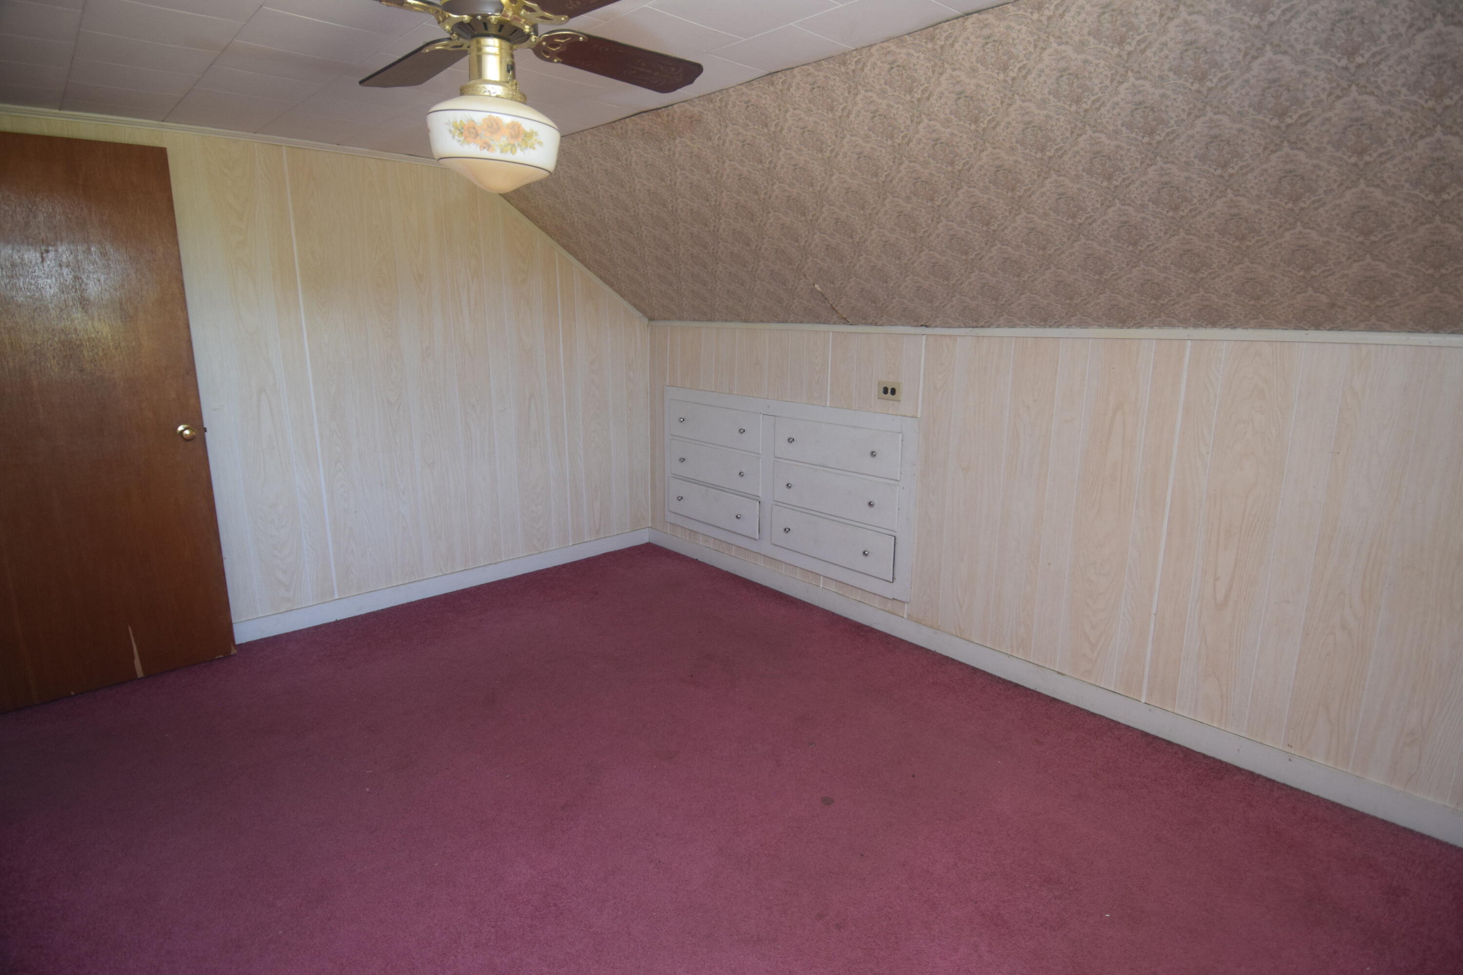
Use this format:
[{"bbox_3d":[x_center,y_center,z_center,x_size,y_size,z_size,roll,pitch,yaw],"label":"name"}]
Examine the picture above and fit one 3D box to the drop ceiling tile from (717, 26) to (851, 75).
[{"bbox_3d":[0.126,-1.157,1.922,0.236,0.018,0.305,-11,18,-43],"label":"drop ceiling tile"}]

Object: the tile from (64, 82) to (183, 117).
[{"bbox_3d":[-2.070,-1.335,2.485,0.305,0.018,0.305,-11,18,-43],"label":"tile"}]

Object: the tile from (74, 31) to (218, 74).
[{"bbox_3d":[-1.644,-1.222,2.051,0.305,0.018,0.305,-11,18,-43],"label":"tile"}]

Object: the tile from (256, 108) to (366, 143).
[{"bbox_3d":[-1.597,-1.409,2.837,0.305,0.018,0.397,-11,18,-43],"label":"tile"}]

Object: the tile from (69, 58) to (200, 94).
[{"bbox_3d":[-1.856,-1.279,2.268,0.305,0.018,0.305,-11,18,-43],"label":"tile"}]

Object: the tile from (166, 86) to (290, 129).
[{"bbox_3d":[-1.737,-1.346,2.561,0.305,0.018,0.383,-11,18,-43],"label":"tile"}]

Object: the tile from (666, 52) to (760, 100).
[{"bbox_3d":[-0.087,-1.212,2.135,0.237,0.018,0.305,-11,18,-43],"label":"tile"}]

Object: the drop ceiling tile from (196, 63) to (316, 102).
[{"bbox_3d":[-1.504,-1.285,2.323,0.305,0.018,0.305,-11,18,-43],"label":"drop ceiling tile"}]

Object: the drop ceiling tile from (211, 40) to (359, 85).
[{"bbox_3d":[-1.296,-1.231,2.114,0.305,0.018,0.305,-11,18,-43],"label":"drop ceiling tile"}]

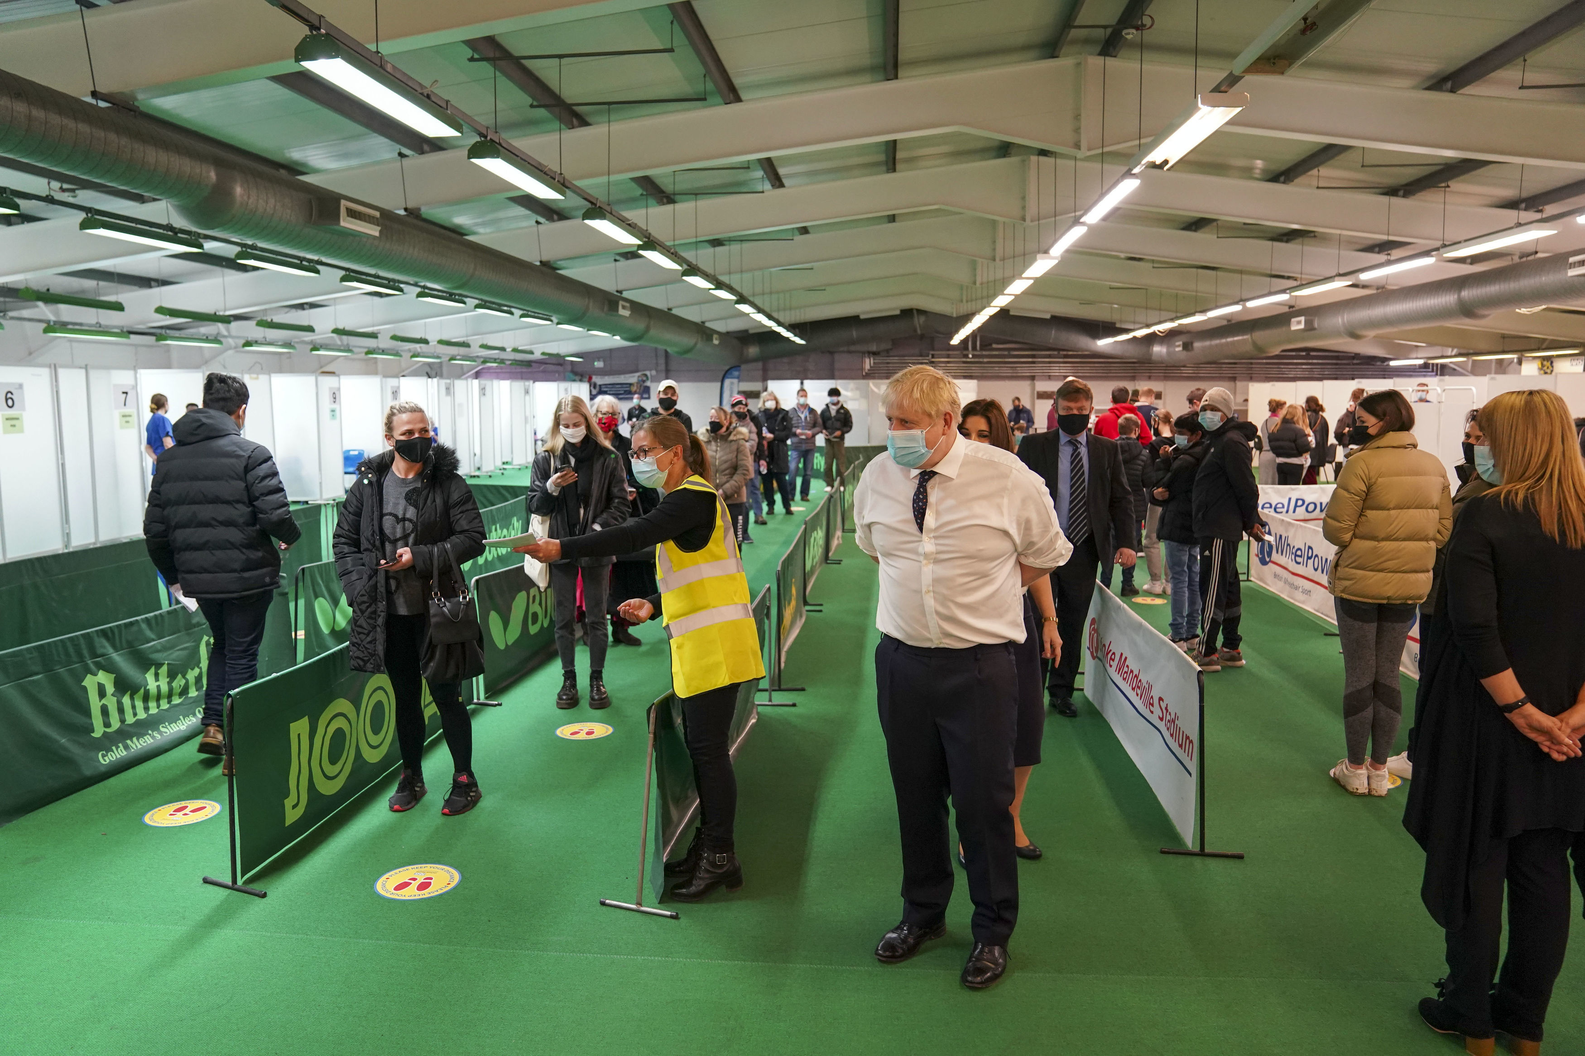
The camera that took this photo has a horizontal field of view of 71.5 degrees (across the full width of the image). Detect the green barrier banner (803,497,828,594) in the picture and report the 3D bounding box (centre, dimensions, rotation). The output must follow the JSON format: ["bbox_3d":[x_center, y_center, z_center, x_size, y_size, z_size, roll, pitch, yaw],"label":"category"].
[{"bbox_3d":[0.233,0.107,10.058,0.040,0.610,2.280,1,7,6],"label":"green barrier banner"}]

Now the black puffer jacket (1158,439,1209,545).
[{"bbox_3d":[2.684,-0.243,7.444,0.310,0.660,0.410,-3,7,-21],"label":"black puffer jacket"}]

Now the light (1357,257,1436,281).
[{"bbox_3d":[8.115,-3.511,14.872,0.280,0.100,1.850,0,7,5],"label":"light"}]

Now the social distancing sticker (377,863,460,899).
[{"bbox_3d":[-1.321,1.246,3.876,0.300,0.004,0.300,0,7,0],"label":"social distancing sticker"}]

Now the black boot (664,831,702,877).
[{"bbox_3d":[-0.345,1.152,3.965,0.270,0.170,0.100,-2,7,-17],"label":"black boot"}]

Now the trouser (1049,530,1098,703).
[{"bbox_3d":[1.525,0.472,5.869,0.360,0.940,0.270,0,7,0],"label":"trouser"}]

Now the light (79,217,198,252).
[{"bbox_3d":[-6.376,-2.895,10.863,0.220,0.140,1.550,0,7,5],"label":"light"}]

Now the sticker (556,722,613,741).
[{"bbox_3d":[-1.050,1.030,5.574,0.310,0.005,0.310,1,7,5],"label":"sticker"}]

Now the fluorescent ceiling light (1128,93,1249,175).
[{"bbox_3d":[2.513,-2.528,7.088,0.280,0.100,1.820,0,7,5],"label":"fluorescent ceiling light"}]

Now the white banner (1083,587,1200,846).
[{"bbox_3d":[1.580,0.712,5.203,0.050,0.680,2.281,0,7,4],"label":"white banner"}]

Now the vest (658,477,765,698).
[{"bbox_3d":[-0.285,0.201,3.808,0.370,0.740,0.430,-3,7,-15],"label":"vest"}]

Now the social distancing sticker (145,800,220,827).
[{"bbox_3d":[-2.490,1.163,4.489,0.310,0.005,0.310,1,7,5],"label":"social distancing sticker"}]

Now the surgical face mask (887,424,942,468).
[{"bbox_3d":[0.337,-0.228,3.115,0.088,0.118,0.140,-15,14,-36],"label":"surgical face mask"}]

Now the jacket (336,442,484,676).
[{"bbox_3d":[-1.571,0.122,4.511,0.580,0.940,0.370,1,7,6],"label":"jacket"}]

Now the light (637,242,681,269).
[{"bbox_3d":[-1.465,-3.060,12.310,0.220,0.130,1.540,1,7,5],"label":"light"}]

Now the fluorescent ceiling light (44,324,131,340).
[{"bbox_3d":[-10.027,-2.782,15.645,0.220,0.130,1.530,1,7,5],"label":"fluorescent ceiling light"}]

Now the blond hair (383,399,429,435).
[{"bbox_3d":[-1.565,-0.439,4.459,0.160,0.160,0.180,-5,12,-38],"label":"blond hair"}]

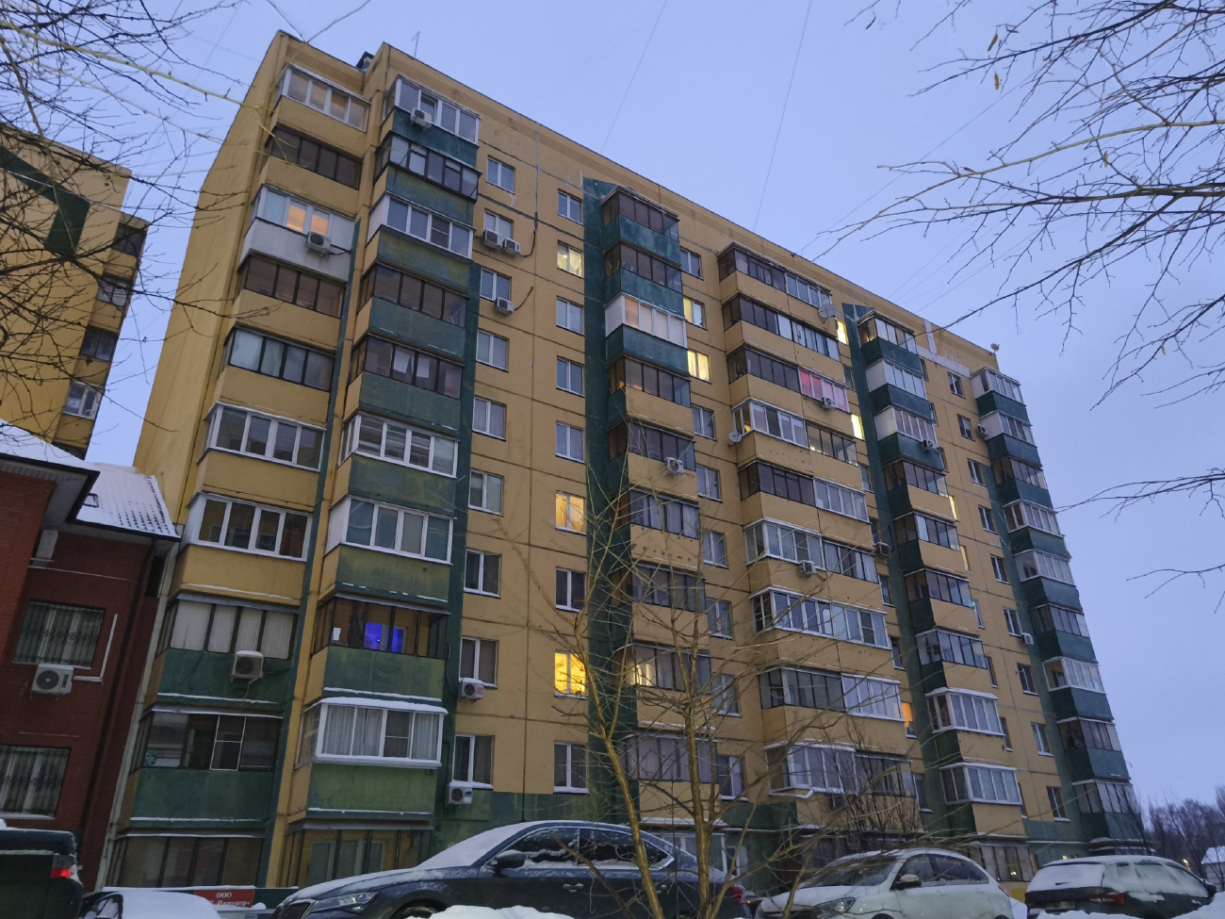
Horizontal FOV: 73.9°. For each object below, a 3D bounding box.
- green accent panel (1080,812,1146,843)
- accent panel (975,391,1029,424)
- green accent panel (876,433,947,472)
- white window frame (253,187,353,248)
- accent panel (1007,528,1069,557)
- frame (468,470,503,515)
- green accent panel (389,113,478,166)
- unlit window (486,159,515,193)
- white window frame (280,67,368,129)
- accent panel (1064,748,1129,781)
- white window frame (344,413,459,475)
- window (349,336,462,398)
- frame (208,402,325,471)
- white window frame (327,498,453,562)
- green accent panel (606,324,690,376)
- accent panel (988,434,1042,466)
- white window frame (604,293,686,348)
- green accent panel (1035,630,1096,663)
[{"bbox_3d":[23.417,17.150,38.014,3.395,1.122,1.075,17,-32,-31],"label":"green accent panel"},{"bbox_3d":[23.869,-2.833,49.641,3.445,1.352,1.208,16,-32,-31],"label":"accent panel"},{"bbox_3d":[14.763,-0.065,40.101,3.266,1.299,1.140,17,-32,-31],"label":"green accent panel"},{"bbox_3d":[-10.815,-8.077,28.477,3.125,1.435,1.150,16,-31,-31],"label":"white window frame"},{"bbox_3d":[23.139,4.682,44.151,3.398,1.280,1.162,16,-32,-31],"label":"accent panel"},{"bbox_3d":[-4.150,1.115,26.621,1.252,1.394,0.192,16,-32,-31],"label":"frame"},{"bbox_3d":[-6.496,-11.785,30.133,3.250,1.200,0.150,16,-31,-32],"label":"green accent panel"},{"bbox_3d":[-4.605,-11.693,33.644,1.242,1.394,0.153,16,-31,-31],"label":"unlit window"},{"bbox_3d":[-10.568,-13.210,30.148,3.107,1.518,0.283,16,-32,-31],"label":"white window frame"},{"bbox_3d":[23.377,14.789,39.223,3.395,1.395,1.075,17,-32,-31],"label":"accent panel"},{"bbox_3d":[-6.388,-0.172,24.711,3.168,1.285,1.194,16,-32,-31],"label":"white window frame"},{"bbox_3d":[-6.456,-2.642,25.959,3.168,1.295,1.194,16,-32,-31],"label":"window"},{"bbox_3d":[-10.503,-0.594,24.936,3.150,1.497,0.200,16,-32,-31],"label":"frame"},{"bbox_3d":[-6.652,2.372,24.529,3.340,1.416,1.300,16,-32,-31],"label":"white window frame"},{"bbox_3d":[1.453,-4.103,32.887,3.224,1.389,1.150,16,-32,-31],"label":"green accent panel"},{"bbox_3d":[23.870,-0.247,48.305,3.390,1.436,1.173,16,-32,-31],"label":"accent panel"},{"bbox_3d":[1.431,-5.420,33.566,3.297,1.554,1.144,16,-32,-31],"label":"white window frame"},{"bbox_3d":[23.974,10.015,42.988,3.459,1.374,1.176,16,-32,-31],"label":"green accent panel"}]

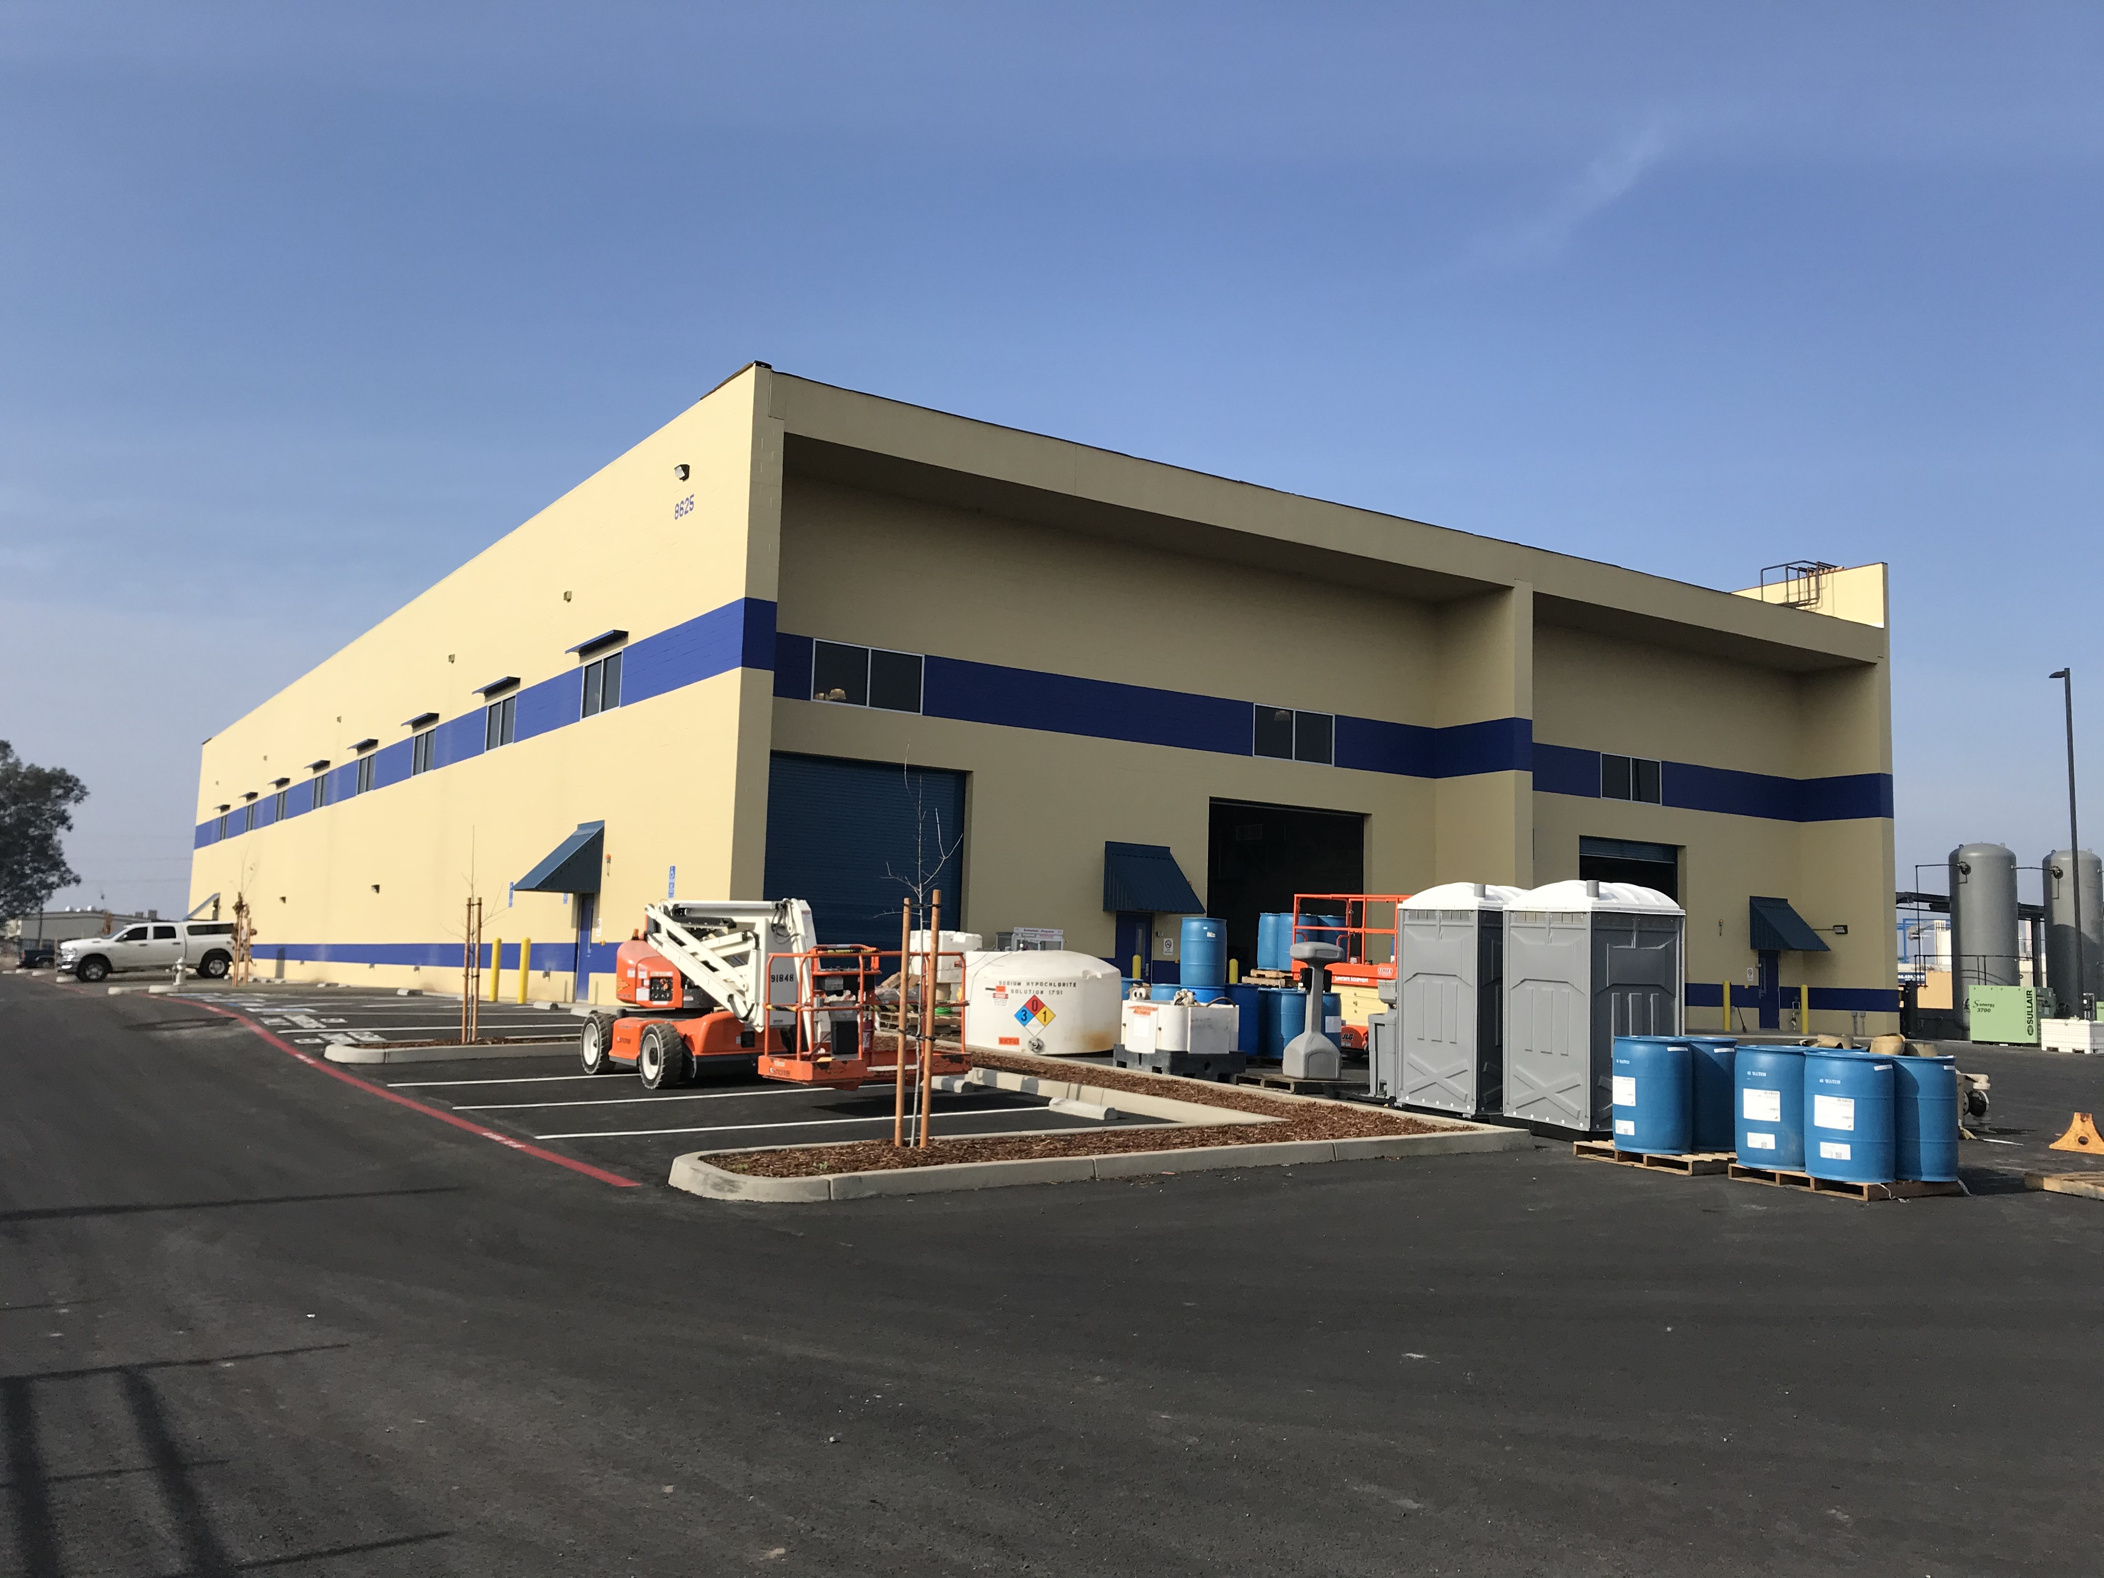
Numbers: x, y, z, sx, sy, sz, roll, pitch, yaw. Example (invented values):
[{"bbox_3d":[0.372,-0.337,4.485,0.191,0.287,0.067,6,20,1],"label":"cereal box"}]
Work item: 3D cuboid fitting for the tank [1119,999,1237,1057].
[{"bbox_3d":[1.479,2.860,20.278,0.950,0.600,1.130,6,-7,-33],"label":"tank"}]

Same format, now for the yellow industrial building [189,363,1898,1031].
[{"bbox_3d":[-9.663,1.386,67.573,35.500,13.370,68.900,6,-7,-33],"label":"yellow industrial building"}]

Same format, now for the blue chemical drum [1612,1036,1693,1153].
[{"bbox_3d":[4.784,2.427,13.540,0.590,0.885,0.590,-2,-7,30],"label":"blue chemical drum"}]

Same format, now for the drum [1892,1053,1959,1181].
[{"bbox_3d":[6.327,2.399,12.500,0.590,0.880,0.590,6,-7,-33],"label":"drum"}]

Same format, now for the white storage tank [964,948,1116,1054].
[{"bbox_3d":[-0.080,2.941,23.600,2.100,1.420,2.100,0,-6,10],"label":"white storage tank"}]

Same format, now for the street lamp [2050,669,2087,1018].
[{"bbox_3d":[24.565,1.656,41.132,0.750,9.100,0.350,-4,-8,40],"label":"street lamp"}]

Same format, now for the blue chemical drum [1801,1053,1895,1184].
[{"bbox_3d":[5.821,2.367,12.352,0.590,0.885,0.590,-2,-7,30],"label":"blue chemical drum"}]

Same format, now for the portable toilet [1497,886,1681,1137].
[{"bbox_3d":[4.880,1.995,15.318,1.150,2.300,1.120,5,-7,-26],"label":"portable toilet"}]

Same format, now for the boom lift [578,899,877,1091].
[{"bbox_3d":[-3.164,2.137,17.968,2.050,2.050,5.200,6,-7,-33],"label":"boom lift"}]

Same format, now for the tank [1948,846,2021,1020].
[{"bbox_3d":[27.703,4.489,50.500,1.800,5.700,1.800,6,-7,-33],"label":"tank"}]

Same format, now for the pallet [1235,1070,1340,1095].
[{"bbox_3d":[2.795,3.311,19.061,1.060,0.120,1.200,4,-7,-25],"label":"pallet"}]

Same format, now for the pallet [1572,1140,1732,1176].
[{"bbox_3d":[5.095,2.974,13.864,1.060,0.120,1.200,5,-7,-28],"label":"pallet"}]

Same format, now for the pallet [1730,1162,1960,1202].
[{"bbox_3d":[5.921,2.899,12.637,1.210,0.125,1.110,6,-6,-30],"label":"pallet"}]

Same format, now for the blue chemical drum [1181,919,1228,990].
[{"bbox_3d":[1.948,2.100,21.800,0.590,0.880,0.590,1,-6,0],"label":"blue chemical drum"}]

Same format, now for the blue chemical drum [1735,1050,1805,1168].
[{"bbox_3d":[5.515,2.405,12.861,0.590,0.885,0.590,-2,-7,30],"label":"blue chemical drum"}]

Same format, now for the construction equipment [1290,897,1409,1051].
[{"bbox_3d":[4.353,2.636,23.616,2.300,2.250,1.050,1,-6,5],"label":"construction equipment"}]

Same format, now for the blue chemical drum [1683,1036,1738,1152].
[{"bbox_3d":[5.293,2.470,13.788,0.590,0.885,0.590,-2,-7,30],"label":"blue chemical drum"}]

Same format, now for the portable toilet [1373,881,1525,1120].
[{"bbox_3d":[4.189,2.080,16.560,1.180,2.300,1.110,5,-7,-29],"label":"portable toilet"}]

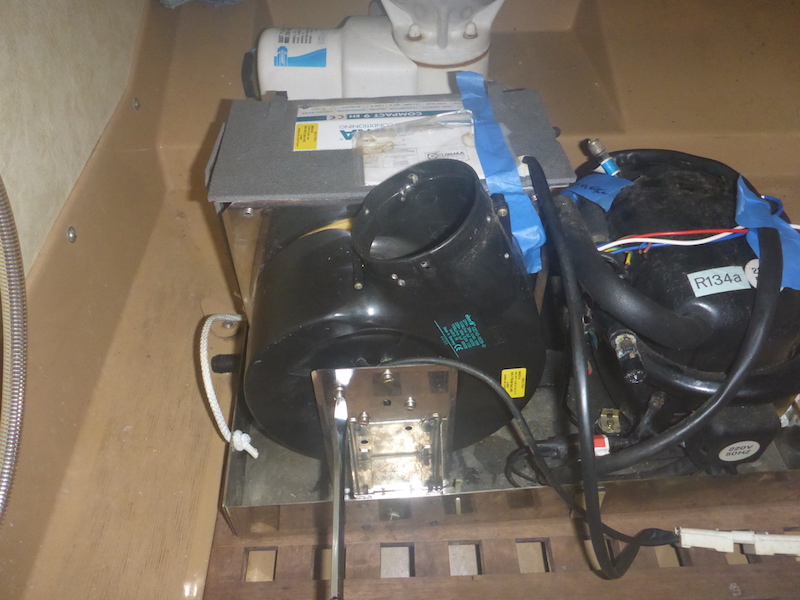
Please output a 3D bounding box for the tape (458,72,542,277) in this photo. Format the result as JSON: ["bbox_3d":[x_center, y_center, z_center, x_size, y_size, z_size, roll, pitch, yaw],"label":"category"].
[{"bbox_3d":[0.099,-0.133,0.669,0.073,0.127,0.200,-3,49,-2],"label":"tape"}]

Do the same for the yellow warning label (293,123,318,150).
[{"bbox_3d":[-0.091,-0.160,0.631,0.021,0.002,0.044,-3,49,-2],"label":"yellow warning label"}]

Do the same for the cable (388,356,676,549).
[{"bbox_3d":[0.121,0.139,0.562,0.265,0.178,0.105,-3,49,-2],"label":"cable"}]

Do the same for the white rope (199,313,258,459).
[{"bbox_3d":[-0.171,0.078,0.657,0.068,0.059,0.167,-3,49,-2],"label":"white rope"}]

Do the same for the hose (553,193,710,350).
[{"bbox_3d":[0.212,-0.032,0.618,0.119,0.076,0.178,-3,49,-2],"label":"hose"}]

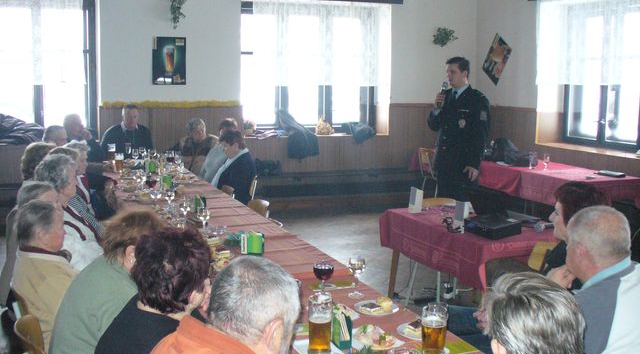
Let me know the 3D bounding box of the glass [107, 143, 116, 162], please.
[{"bbox_3d":[-2.093,-0.240,6.866,0.080,0.170,0.080,-3,10,-21],"label":"glass"}]

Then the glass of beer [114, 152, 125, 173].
[{"bbox_3d":[-1.844,-0.133,6.274,0.080,0.175,0.080,-3,9,-21],"label":"glass of beer"}]

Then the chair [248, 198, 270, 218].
[{"bbox_3d":[-0.612,0.564,4.843,0.500,0.810,0.430,-5,10,-34],"label":"chair"}]

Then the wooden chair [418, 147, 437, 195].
[{"bbox_3d":[1.394,0.061,7.952,0.480,0.800,0.420,-3,10,-21],"label":"wooden chair"}]

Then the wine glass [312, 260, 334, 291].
[{"bbox_3d":[0.011,0.422,2.749,0.082,0.150,0.082,1,9,0],"label":"wine glass"}]

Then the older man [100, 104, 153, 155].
[{"bbox_3d":[-2.020,-0.101,7.406,0.580,1.350,0.780,-3,9,-20],"label":"older man"}]

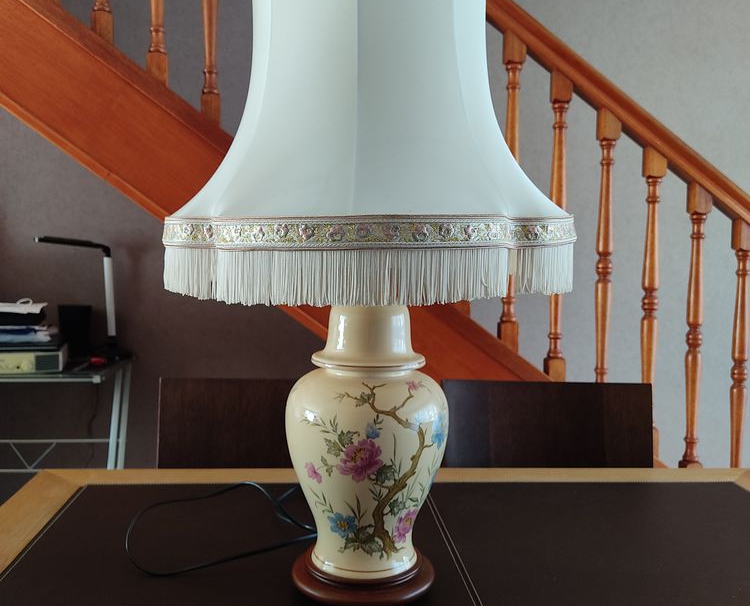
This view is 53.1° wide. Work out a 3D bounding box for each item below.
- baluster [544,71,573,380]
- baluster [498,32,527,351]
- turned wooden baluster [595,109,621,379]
[{"bbox_3d":[0.471,-0.187,1.928,0.043,0.807,0.043,0,3,-6],"label":"baluster"},{"bbox_3d":[0.347,-0.280,1.911,0.043,0.807,0.043,0,3,-6],"label":"baluster"},{"bbox_3d":[0.595,-0.094,1.945,0.043,0.807,0.043,0,3,-6],"label":"turned wooden baluster"}]

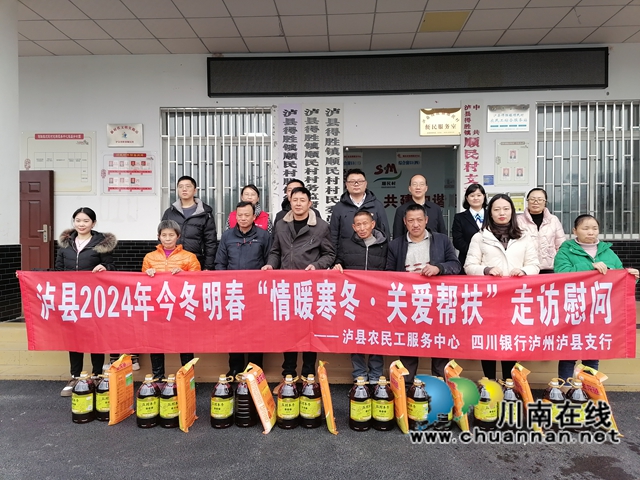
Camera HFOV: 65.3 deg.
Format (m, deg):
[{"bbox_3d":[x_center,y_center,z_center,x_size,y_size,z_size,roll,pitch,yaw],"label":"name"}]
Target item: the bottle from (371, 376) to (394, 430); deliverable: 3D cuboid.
[{"bbox_3d":[0.441,1.133,3.486,0.153,0.349,0.153,0,1,7],"label":"bottle"}]

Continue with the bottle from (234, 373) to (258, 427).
[{"bbox_3d":[-0.505,1.094,3.430,0.155,0.340,0.150,0,0,-8],"label":"bottle"}]

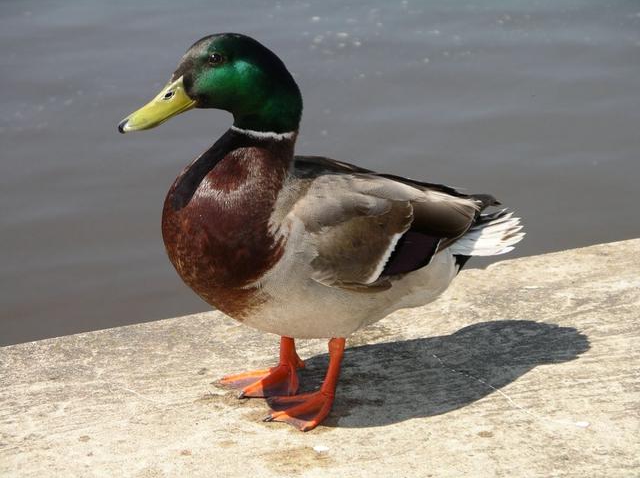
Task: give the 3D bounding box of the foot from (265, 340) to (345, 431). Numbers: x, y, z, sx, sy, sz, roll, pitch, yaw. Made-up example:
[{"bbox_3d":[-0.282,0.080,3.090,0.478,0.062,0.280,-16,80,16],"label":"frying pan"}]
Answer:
[{"bbox_3d":[-0.012,0.107,1.881,0.073,0.053,0.065,-15,25,-33],"label":"foot"}]

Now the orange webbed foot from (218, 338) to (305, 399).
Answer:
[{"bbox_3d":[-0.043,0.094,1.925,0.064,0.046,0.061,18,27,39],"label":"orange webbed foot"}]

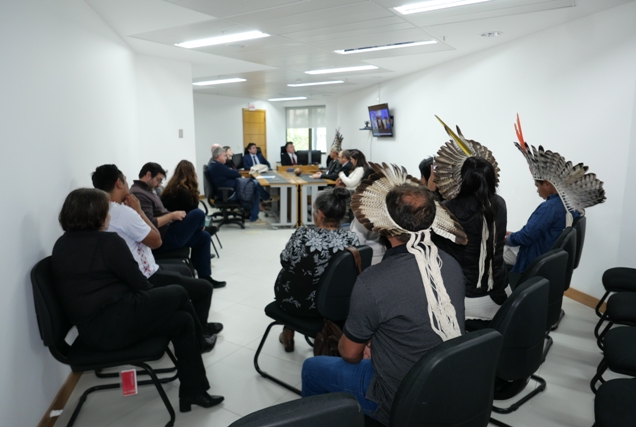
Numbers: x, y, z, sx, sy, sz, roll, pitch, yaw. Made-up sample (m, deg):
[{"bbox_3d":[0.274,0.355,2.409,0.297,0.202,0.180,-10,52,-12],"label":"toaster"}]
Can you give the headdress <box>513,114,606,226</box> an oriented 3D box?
[{"bbox_3d":[1.995,-0.392,3.559,0.680,0.840,0.460,7,12,31],"label":"headdress"}]

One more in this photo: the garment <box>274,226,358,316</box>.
[{"bbox_3d":[-0.010,0.327,2.544,0.360,0.560,0.450,9,13,44],"label":"garment"}]

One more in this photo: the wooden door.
[{"bbox_3d":[-1.670,-1.694,11.586,0.100,2.180,1.000,6,12,27],"label":"wooden door"}]

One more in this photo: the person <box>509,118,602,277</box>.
[{"bbox_3d":[1.950,-0.127,3.608,0.780,1.340,0.520,7,13,32],"label":"person"}]

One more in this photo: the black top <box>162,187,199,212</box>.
[{"bbox_3d":[-1.690,-0.143,5.193,0.320,0.580,0.450,-5,10,-30],"label":"black top"}]

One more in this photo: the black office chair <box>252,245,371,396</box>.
[{"bbox_3d":[0.002,0.596,2.603,0.600,0.860,0.500,8,12,42],"label":"black office chair"}]

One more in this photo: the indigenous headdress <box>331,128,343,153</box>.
[{"bbox_3d":[0.375,-1.442,8.428,0.250,0.480,0.280,-2,9,-10],"label":"indigenous headdress"}]

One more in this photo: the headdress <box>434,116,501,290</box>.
[{"bbox_3d":[0.795,-0.049,2.270,0.400,0.900,0.320,-5,12,-25],"label":"headdress"}]

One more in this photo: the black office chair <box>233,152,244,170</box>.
[{"bbox_3d":[-1.630,-0.622,8.813,0.600,1.180,0.600,2,9,15],"label":"black office chair"}]

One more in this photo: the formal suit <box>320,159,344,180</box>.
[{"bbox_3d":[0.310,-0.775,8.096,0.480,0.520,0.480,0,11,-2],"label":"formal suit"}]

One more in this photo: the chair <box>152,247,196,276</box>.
[{"bbox_3d":[-1.588,0.336,4.223,0.600,0.860,0.500,-3,9,-16],"label":"chair"}]

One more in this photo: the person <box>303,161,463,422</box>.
[{"bbox_3d":[0.236,0.538,1.818,0.580,1.380,0.780,-9,14,-41],"label":"person"}]

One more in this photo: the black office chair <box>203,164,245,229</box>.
[{"bbox_3d":[-1.600,-0.314,7.267,0.660,1.060,0.640,-4,11,-22],"label":"black office chair"}]

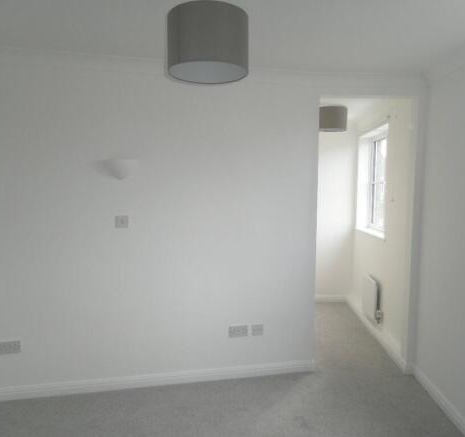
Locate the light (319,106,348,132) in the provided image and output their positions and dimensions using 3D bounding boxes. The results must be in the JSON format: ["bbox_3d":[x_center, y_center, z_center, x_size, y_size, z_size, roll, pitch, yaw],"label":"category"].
[{"bbox_3d":[0.945,-0.946,3.868,0.305,0.203,0.305,0,5,0],"label":"light"}]

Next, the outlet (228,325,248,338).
[{"bbox_3d":[0.047,0.851,3.026,0.147,0.087,0.012,-1,5,-12],"label":"outlet"}]

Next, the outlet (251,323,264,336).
[{"bbox_3d":[0.192,0.850,3.057,0.087,0.087,0.012,-1,5,-12],"label":"outlet"}]

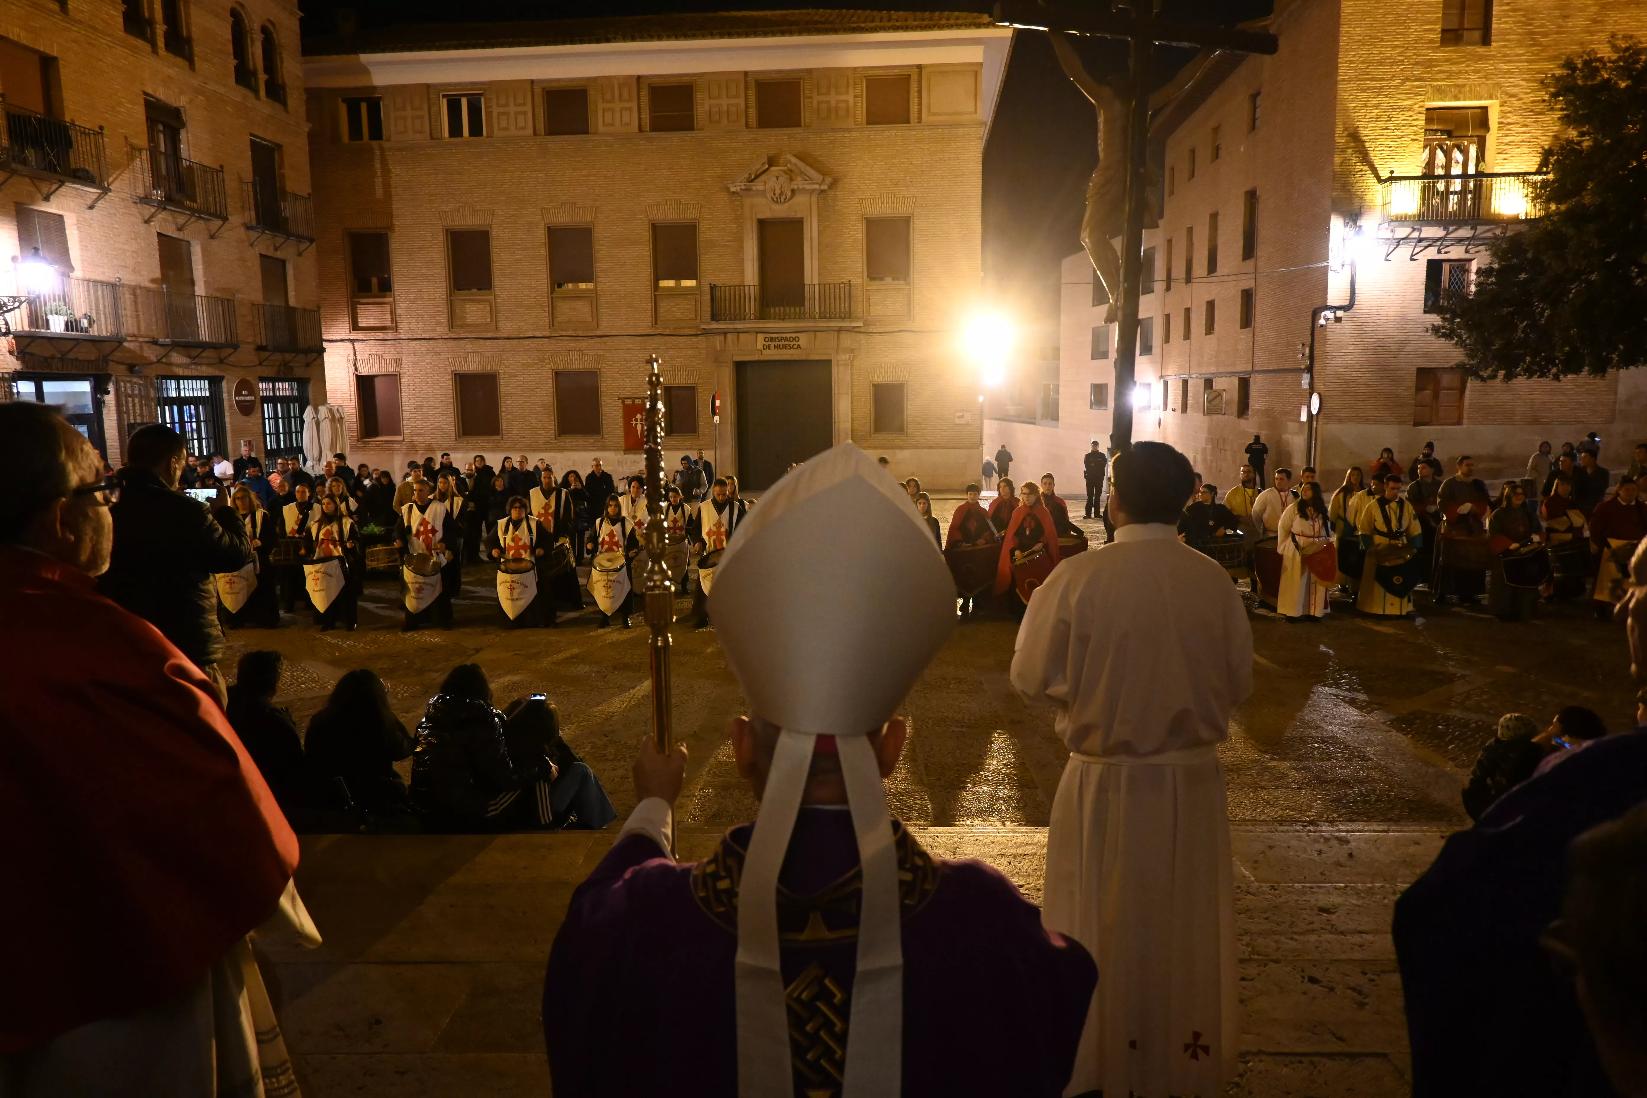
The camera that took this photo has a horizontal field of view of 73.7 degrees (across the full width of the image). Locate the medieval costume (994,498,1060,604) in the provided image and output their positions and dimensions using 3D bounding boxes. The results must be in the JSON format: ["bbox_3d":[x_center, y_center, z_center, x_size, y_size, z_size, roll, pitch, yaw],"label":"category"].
[{"bbox_3d":[2.463,0.132,13.302,0.780,1.470,0.500,0,8,6],"label":"medieval costume"}]

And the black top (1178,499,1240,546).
[{"bbox_3d":[5.089,-0.332,14.500,0.760,0.660,0.380,1,8,11],"label":"black top"}]

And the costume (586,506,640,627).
[{"bbox_3d":[-2.523,0.230,13.250,0.640,1.420,0.500,-1,8,-3],"label":"costume"}]

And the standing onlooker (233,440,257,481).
[{"bbox_3d":[-12.863,-1.219,24.500,0.520,1.820,0.350,-4,9,-22],"label":"standing onlooker"}]

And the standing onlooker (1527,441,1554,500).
[{"bbox_3d":[14.138,-1.183,21.600,0.500,1.680,0.380,0,8,8],"label":"standing onlooker"}]

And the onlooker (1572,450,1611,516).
[{"bbox_3d":[11.924,-0.625,17.000,0.380,1.770,0.500,-6,10,-35],"label":"onlooker"}]

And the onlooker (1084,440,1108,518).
[{"bbox_3d":[6.167,-1.638,24.882,0.560,1.770,0.380,0,8,8],"label":"onlooker"}]

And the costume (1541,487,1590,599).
[{"bbox_3d":[9.661,-0.089,14.300,0.580,1.440,0.480,1,8,12],"label":"costume"}]

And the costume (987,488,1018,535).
[{"bbox_3d":[2.414,-0.008,14.607,0.620,1.400,0.450,0,8,8],"label":"costume"}]

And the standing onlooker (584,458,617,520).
[{"bbox_3d":[-3.889,-0.697,19.184,0.570,1.740,0.400,-1,8,-2],"label":"standing onlooker"}]

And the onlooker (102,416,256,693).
[{"bbox_3d":[-2.422,0.448,4.081,0.540,1.780,0.480,0,8,10],"label":"onlooker"}]

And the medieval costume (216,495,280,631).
[{"bbox_3d":[-7.073,0.219,13.548,0.640,1.530,0.470,-1,8,-4],"label":"medieval costume"}]

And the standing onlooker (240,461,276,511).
[{"bbox_3d":[-9.838,-0.557,19.100,0.550,1.750,0.380,-4,9,-22],"label":"standing onlooker"}]

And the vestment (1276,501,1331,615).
[{"bbox_3d":[5.810,0.116,13.256,0.600,1.410,0.450,-2,8,-10],"label":"vestment"}]

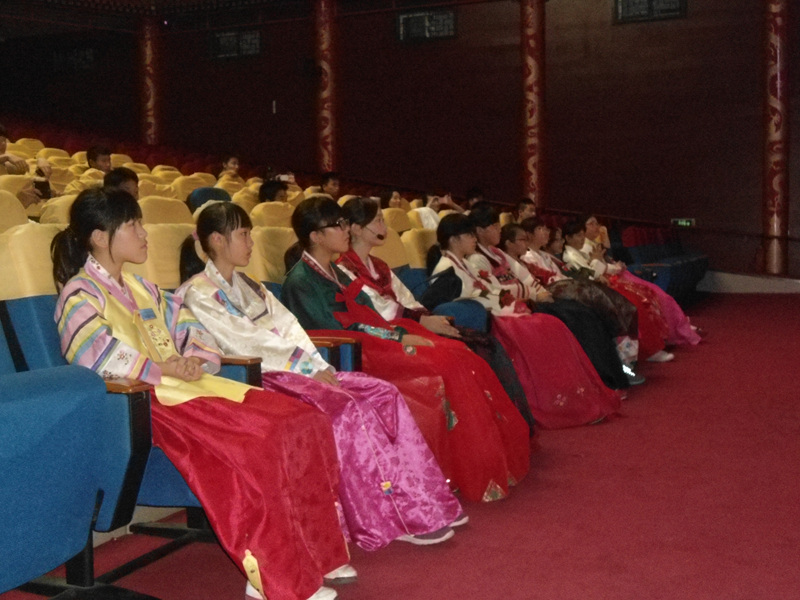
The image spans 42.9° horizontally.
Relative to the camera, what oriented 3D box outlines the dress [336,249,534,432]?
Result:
[{"bbox_3d":[0.190,0.261,4.638,0.900,0.970,0.580,0,4,17],"label":"dress"}]

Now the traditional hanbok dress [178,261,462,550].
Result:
[{"bbox_3d":[-0.315,0.314,3.639,0.900,0.890,0.580,2,4,25],"label":"traditional hanbok dress"}]

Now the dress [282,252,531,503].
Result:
[{"bbox_3d":[-0.026,0.272,4.237,0.930,0.920,0.580,2,4,24],"label":"dress"}]

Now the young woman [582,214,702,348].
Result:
[{"bbox_3d":[2.129,-0.149,9.271,0.980,1.180,0.540,1,4,22],"label":"young woman"}]

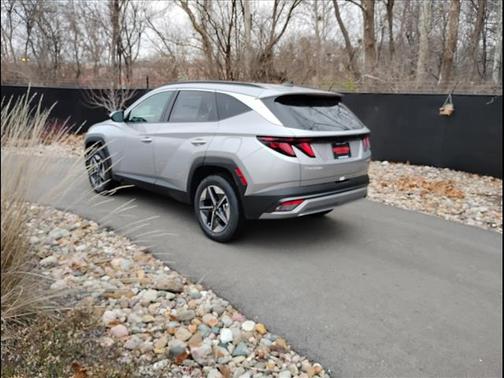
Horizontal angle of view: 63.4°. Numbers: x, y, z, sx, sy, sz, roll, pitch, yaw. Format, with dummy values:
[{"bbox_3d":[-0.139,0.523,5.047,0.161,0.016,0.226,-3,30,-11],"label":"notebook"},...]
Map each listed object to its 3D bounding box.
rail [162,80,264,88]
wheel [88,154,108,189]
[{"bbox_3d":[-0.501,-1.175,4.626,1.800,0.090,0.070,14,19,43],"label":"rail"},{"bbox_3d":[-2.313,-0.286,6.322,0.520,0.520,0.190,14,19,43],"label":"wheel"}]

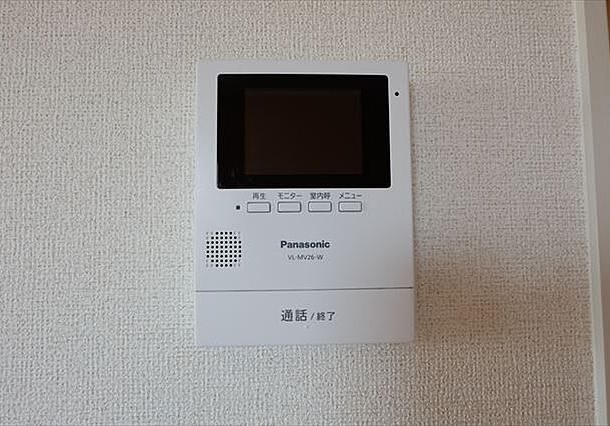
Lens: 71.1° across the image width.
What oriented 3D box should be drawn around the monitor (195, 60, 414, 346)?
[{"bbox_3d":[-0.001,-0.007,0.269,0.130,0.171,0.025,0,-4,-2],"label":"monitor"}]

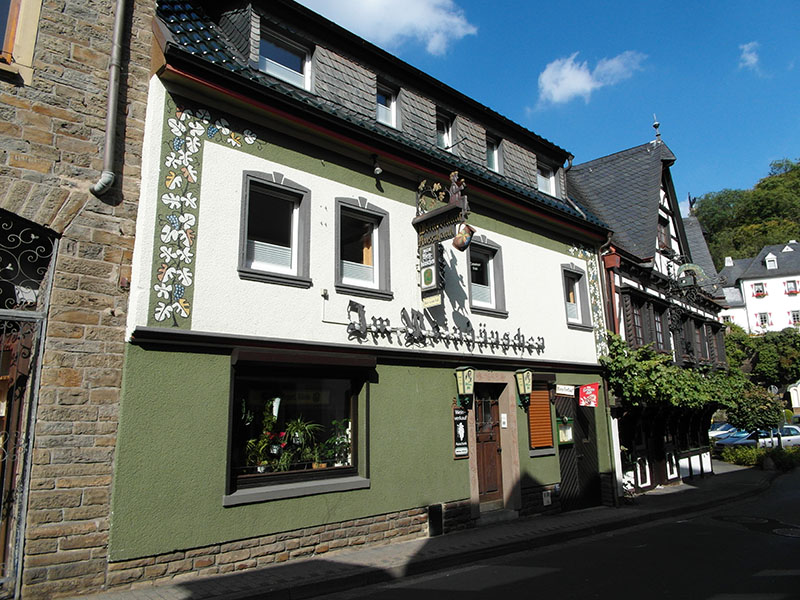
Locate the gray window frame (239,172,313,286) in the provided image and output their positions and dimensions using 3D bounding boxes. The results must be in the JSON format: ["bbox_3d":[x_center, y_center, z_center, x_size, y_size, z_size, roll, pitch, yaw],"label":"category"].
[{"bbox_3d":[-1.647,-0.926,7.126,1.035,1.473,0.170,9,-15,-39],"label":"gray window frame"}]

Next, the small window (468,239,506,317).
[{"bbox_3d":[1.599,-0.432,9.829,1.035,1.448,0.170,9,-15,-39],"label":"small window"}]

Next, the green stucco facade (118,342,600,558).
[{"bbox_3d":[0.756,2.138,8.609,9.672,2.170,0.220,9,-15,-39],"label":"green stucco facade"}]

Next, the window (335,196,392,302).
[{"bbox_3d":[-0.547,-0.760,8.042,1.041,1.460,0.170,9,-15,-39],"label":"window"}]

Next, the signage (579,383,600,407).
[{"bbox_3d":[3.890,1.957,10.893,0.040,0.460,0.440,9,-15,-39],"label":"signage"}]

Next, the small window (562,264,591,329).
[{"bbox_3d":[3.880,-0.058,11.724,1.035,1.460,0.170,9,-15,-39],"label":"small window"}]

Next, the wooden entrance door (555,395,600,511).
[{"bbox_3d":[3.608,3.009,10.877,1.450,2.250,0.100,9,-15,-39],"label":"wooden entrance door"}]

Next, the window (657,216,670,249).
[{"bbox_3d":[7.728,-1.978,15.576,0.740,0.940,0.140,10,-16,-42],"label":"window"}]

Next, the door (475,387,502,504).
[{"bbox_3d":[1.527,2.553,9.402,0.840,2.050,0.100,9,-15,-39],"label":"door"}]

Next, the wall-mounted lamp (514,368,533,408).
[{"bbox_3d":[2.230,1.602,9.694,0.240,0.710,0.280,9,-15,-39],"label":"wall-mounted lamp"}]

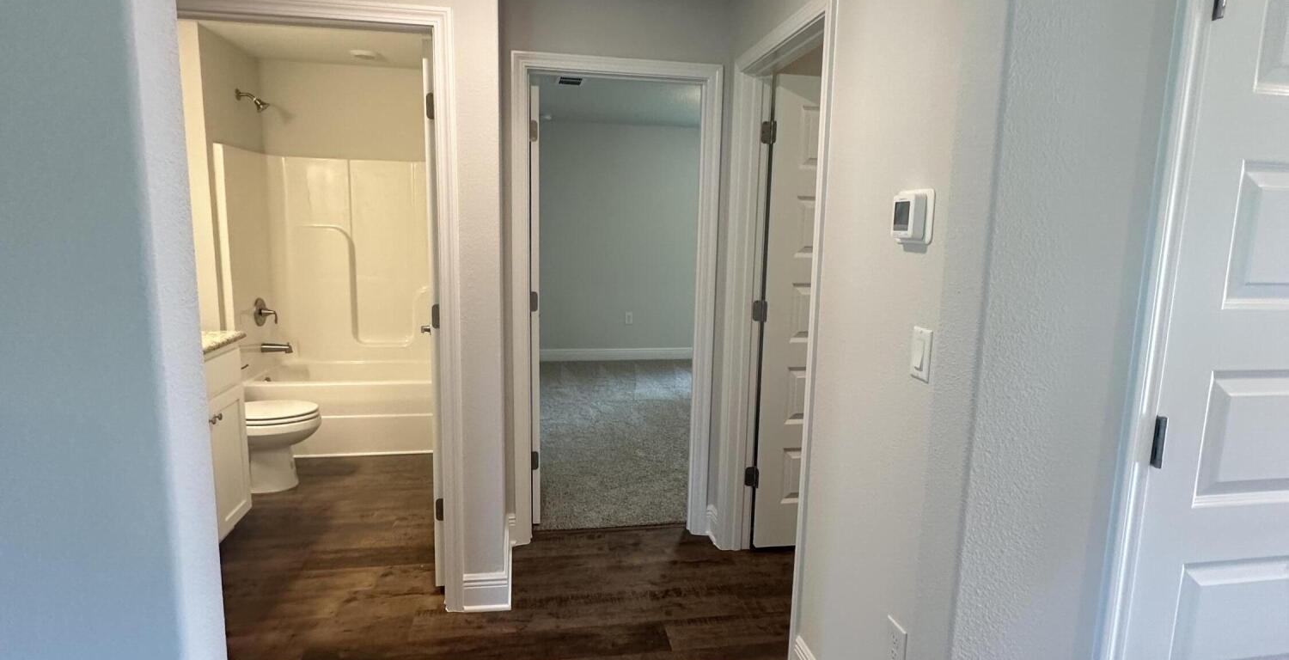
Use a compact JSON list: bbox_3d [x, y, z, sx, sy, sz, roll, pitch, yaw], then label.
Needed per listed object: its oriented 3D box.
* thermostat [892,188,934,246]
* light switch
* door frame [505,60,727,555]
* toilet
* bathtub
[{"bbox_3d":[0.590,-0.250,1.547,0.035,0.118,0.145,0,9,-9],"label":"thermostat"},{"bbox_3d":[0.607,0.053,1.527,0.012,0.114,0.073,0,9,-9],"label":"light switch"},{"bbox_3d":[-0.131,-0.095,3.103,0.882,2.110,0.135,0,9,-9],"label":"door frame"},{"bbox_3d":[-2.120,0.463,3.711,0.750,0.750,0.410,0,9,-9],"label":"toilet"},{"bbox_3d":[-1.737,0.485,4.604,1.520,0.455,0.760,0,9,-9],"label":"bathtub"}]

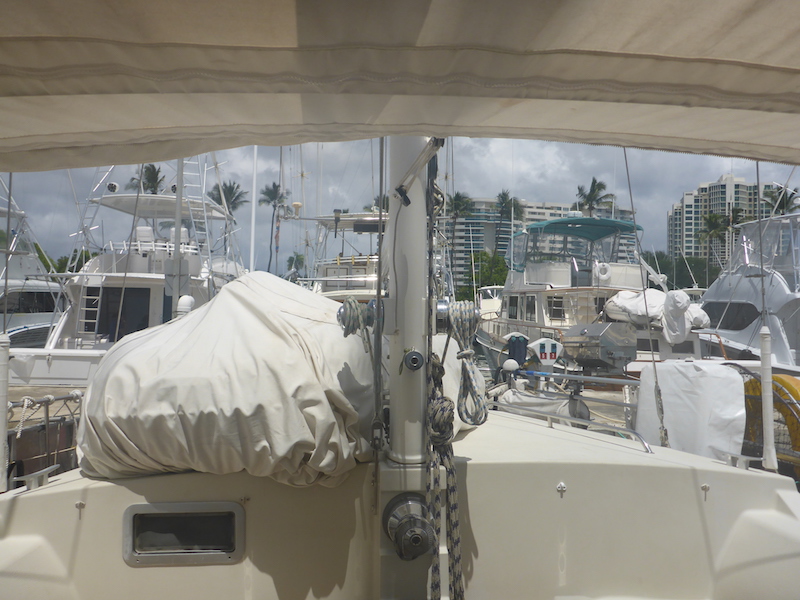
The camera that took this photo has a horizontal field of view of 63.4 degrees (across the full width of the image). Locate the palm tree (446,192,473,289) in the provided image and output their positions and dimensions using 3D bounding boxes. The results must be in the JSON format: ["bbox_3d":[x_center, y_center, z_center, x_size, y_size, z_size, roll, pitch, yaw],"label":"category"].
[{"bbox_3d":[8.900,-7.700,95.000,4.500,16.800,4.500,0,0,0],"label":"palm tree"}]

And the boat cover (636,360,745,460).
[{"bbox_3d":[2.050,0.800,4.600,0.800,0.720,0.400,0,0,30],"label":"boat cover"}]

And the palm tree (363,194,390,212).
[{"bbox_3d":[-2.600,-7.400,95.000,5.000,16.200,5.000,0,0,0],"label":"palm tree"}]

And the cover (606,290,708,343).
[{"bbox_3d":[6.570,0.420,16.500,1.650,1.300,2.900,0,0,-12],"label":"cover"}]

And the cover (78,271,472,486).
[{"bbox_3d":[-0.270,0.215,2.720,1.400,0.670,1.550,0,0,8],"label":"cover"}]

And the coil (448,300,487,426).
[{"bbox_3d":[0.210,0.200,2.020,0.125,0.400,0.110,0,0,0],"label":"coil"}]

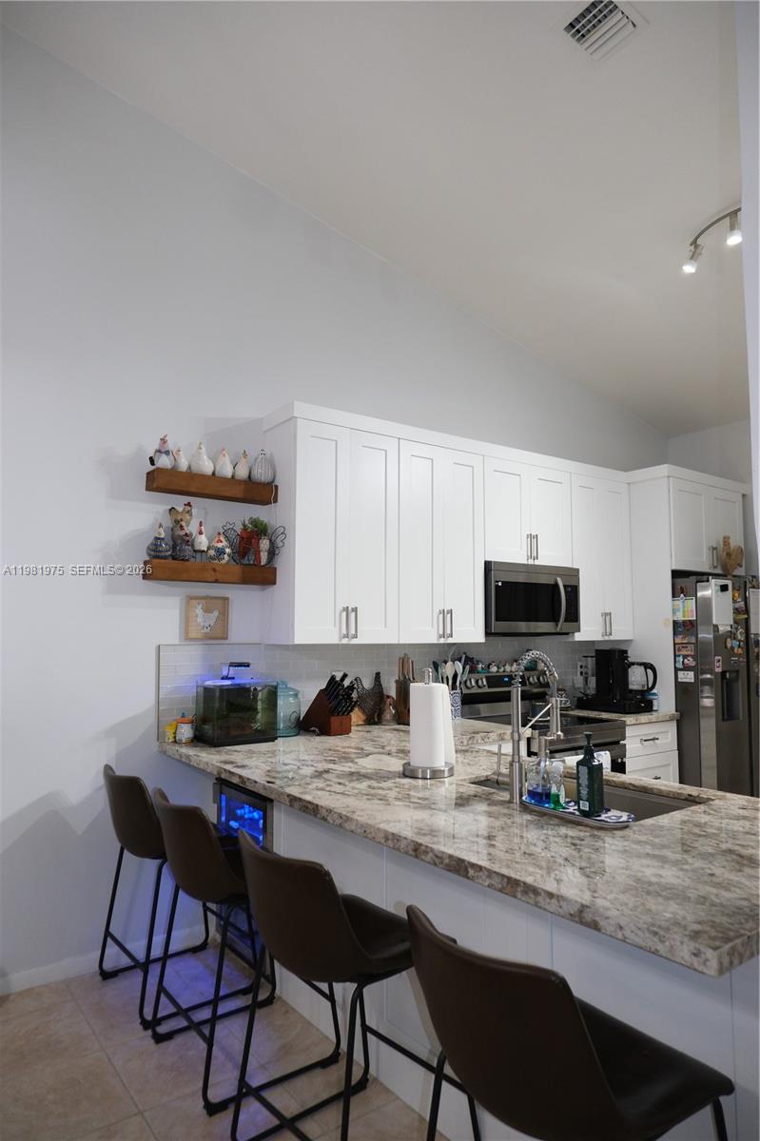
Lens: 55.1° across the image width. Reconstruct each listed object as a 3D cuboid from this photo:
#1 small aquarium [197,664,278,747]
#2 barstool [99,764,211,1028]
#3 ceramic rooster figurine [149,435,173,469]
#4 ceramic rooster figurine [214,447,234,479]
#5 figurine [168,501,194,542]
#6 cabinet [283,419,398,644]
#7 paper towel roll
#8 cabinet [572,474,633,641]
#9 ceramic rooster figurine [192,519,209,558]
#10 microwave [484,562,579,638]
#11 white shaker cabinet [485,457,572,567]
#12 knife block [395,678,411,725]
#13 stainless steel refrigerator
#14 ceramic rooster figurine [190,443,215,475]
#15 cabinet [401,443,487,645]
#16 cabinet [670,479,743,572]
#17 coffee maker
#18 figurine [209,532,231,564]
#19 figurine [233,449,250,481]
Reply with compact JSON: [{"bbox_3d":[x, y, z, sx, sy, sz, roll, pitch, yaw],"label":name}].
[{"bbox_3d":[-0.646,0.588,3.255,0.303,0.337,0.261,4,-6,-36],"label":"small aquarium"},{"bbox_3d":[-0.812,1.227,2.966,0.505,0.882,0.485,4,-6,-36],"label":"barstool"},{"bbox_3d":[-0.983,-0.527,3.281,0.108,0.178,0.085,2,-5,-24],"label":"ceramic rooster figurine"},{"bbox_3d":[-0.740,-0.507,3.459,0.088,0.171,0.100,2,-5,-21],"label":"ceramic rooster figurine"},{"bbox_3d":[-0.902,-0.168,3.317,0.126,0.266,0.101,-3,-5,30],"label":"figurine"},{"bbox_3d":[-0.244,-0.163,3.683,0.601,1.049,0.335,4,-6,-36],"label":"cabinet"},{"bbox_3d":[0.170,0.538,2.526,0.136,0.281,0.136,0,-5,0],"label":"paper towel roll"},{"bbox_3d":[1.351,-0.065,4.853,0.602,1.056,0.325,4,-6,-36],"label":"cabinet"},{"bbox_3d":[-0.827,-0.130,3.364,0.070,0.199,0.085,2,-5,-18],"label":"ceramic rooster figurine"},{"bbox_3d":[0.824,0.181,4.392,0.762,0.417,0.405,4,-6,-36],"label":"microwave"},{"bbox_3d":[0.801,-0.324,4.466,0.766,0.603,0.325,4,-6,-36],"label":"white shaker cabinet"},{"bbox_3d":[0.156,0.711,3.980,0.110,0.250,0.130,4,-6,-36],"label":"knife block"},{"bbox_3d":[2.152,0.973,4.990,0.908,1.760,0.830,4,-6,-36],"label":"stainless steel refrigerator"},{"bbox_3d":[-0.829,-0.514,3.394,0.111,0.172,0.115,2,-5,-21],"label":"ceramic rooster figurine"},{"bbox_3d":[0.248,-0.132,4.040,0.609,1.056,0.325,4,-6,-36],"label":"cabinet"},{"bbox_3d":[2.076,-0.263,5.231,0.932,0.598,0.605,4,-6,-36],"label":"cabinet"},{"bbox_3d":[1.528,0.716,4.757,0.265,0.382,0.380,4,-6,-36],"label":"coffee maker"},{"bbox_3d":[-0.748,-0.106,3.398,0.105,0.156,0.111,2,-5,-20],"label":"figurine"},{"bbox_3d":[-0.665,-0.500,3.513,0.071,0.165,0.085,4,-6,-34],"label":"figurine"}]

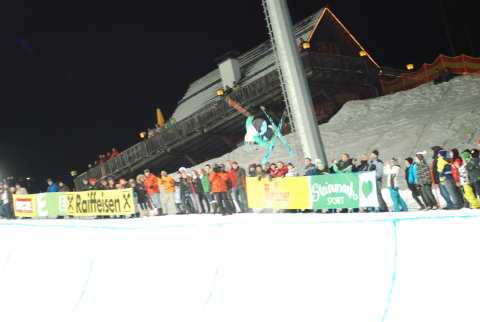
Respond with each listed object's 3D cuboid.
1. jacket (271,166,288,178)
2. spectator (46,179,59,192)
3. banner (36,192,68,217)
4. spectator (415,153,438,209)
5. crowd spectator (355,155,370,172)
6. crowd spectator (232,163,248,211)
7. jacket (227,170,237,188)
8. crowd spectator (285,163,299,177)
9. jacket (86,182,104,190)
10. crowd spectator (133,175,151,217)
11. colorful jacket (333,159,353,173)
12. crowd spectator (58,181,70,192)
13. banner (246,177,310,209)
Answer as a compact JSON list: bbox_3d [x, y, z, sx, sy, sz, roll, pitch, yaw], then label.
[{"bbox_3d":[1.401,0.497,45.319,0.580,0.680,0.450,-24,-19,35],"label":"jacket"},{"bbox_3d":[-8.295,1.697,62.637,0.550,1.848,0.500,-23,-18,31],"label":"spectator"},{"bbox_3d":[-8.285,1.919,61.632,0.040,1.045,3.606,-4,-1,-30],"label":"banner"},{"bbox_3d":[5.176,0.541,38.929,0.450,1.717,0.550,-23,-18,31],"label":"spectator"},{"bbox_3d":[3.740,0.692,41.300,0.580,1.770,0.450,-23,-17,37],"label":"crowd spectator"},{"bbox_3d":[-0.065,0.876,46.218,0.500,1.720,0.360,-24,-19,38],"label":"crowd spectator"},{"bbox_3d":[-0.238,0.578,46.300,0.350,0.700,0.520,1,-19,-41],"label":"jacket"},{"bbox_3d":[1.657,0.876,44.700,0.550,1.630,0.420,-17,-14,17],"label":"crowd spectator"},{"bbox_3d":[-5.924,1.234,57.700,0.620,0.720,0.420,-13,-14,0],"label":"jacket"},{"bbox_3d":[-3.654,1.304,53.000,0.550,1.630,0.420,-9,-14,-14],"label":"crowd spectator"},{"bbox_3d":[3.226,0.298,42.184,0.450,0.700,0.620,0,-20,-39],"label":"colorful jacket"},{"bbox_3d":[-7.528,1.699,60.710,0.380,1.680,0.500,-4,-17,-30],"label":"crowd spectator"},{"bbox_3d":[1.203,1.013,44.516,0.050,1.000,3.758,-5,1,-30],"label":"banner"}]

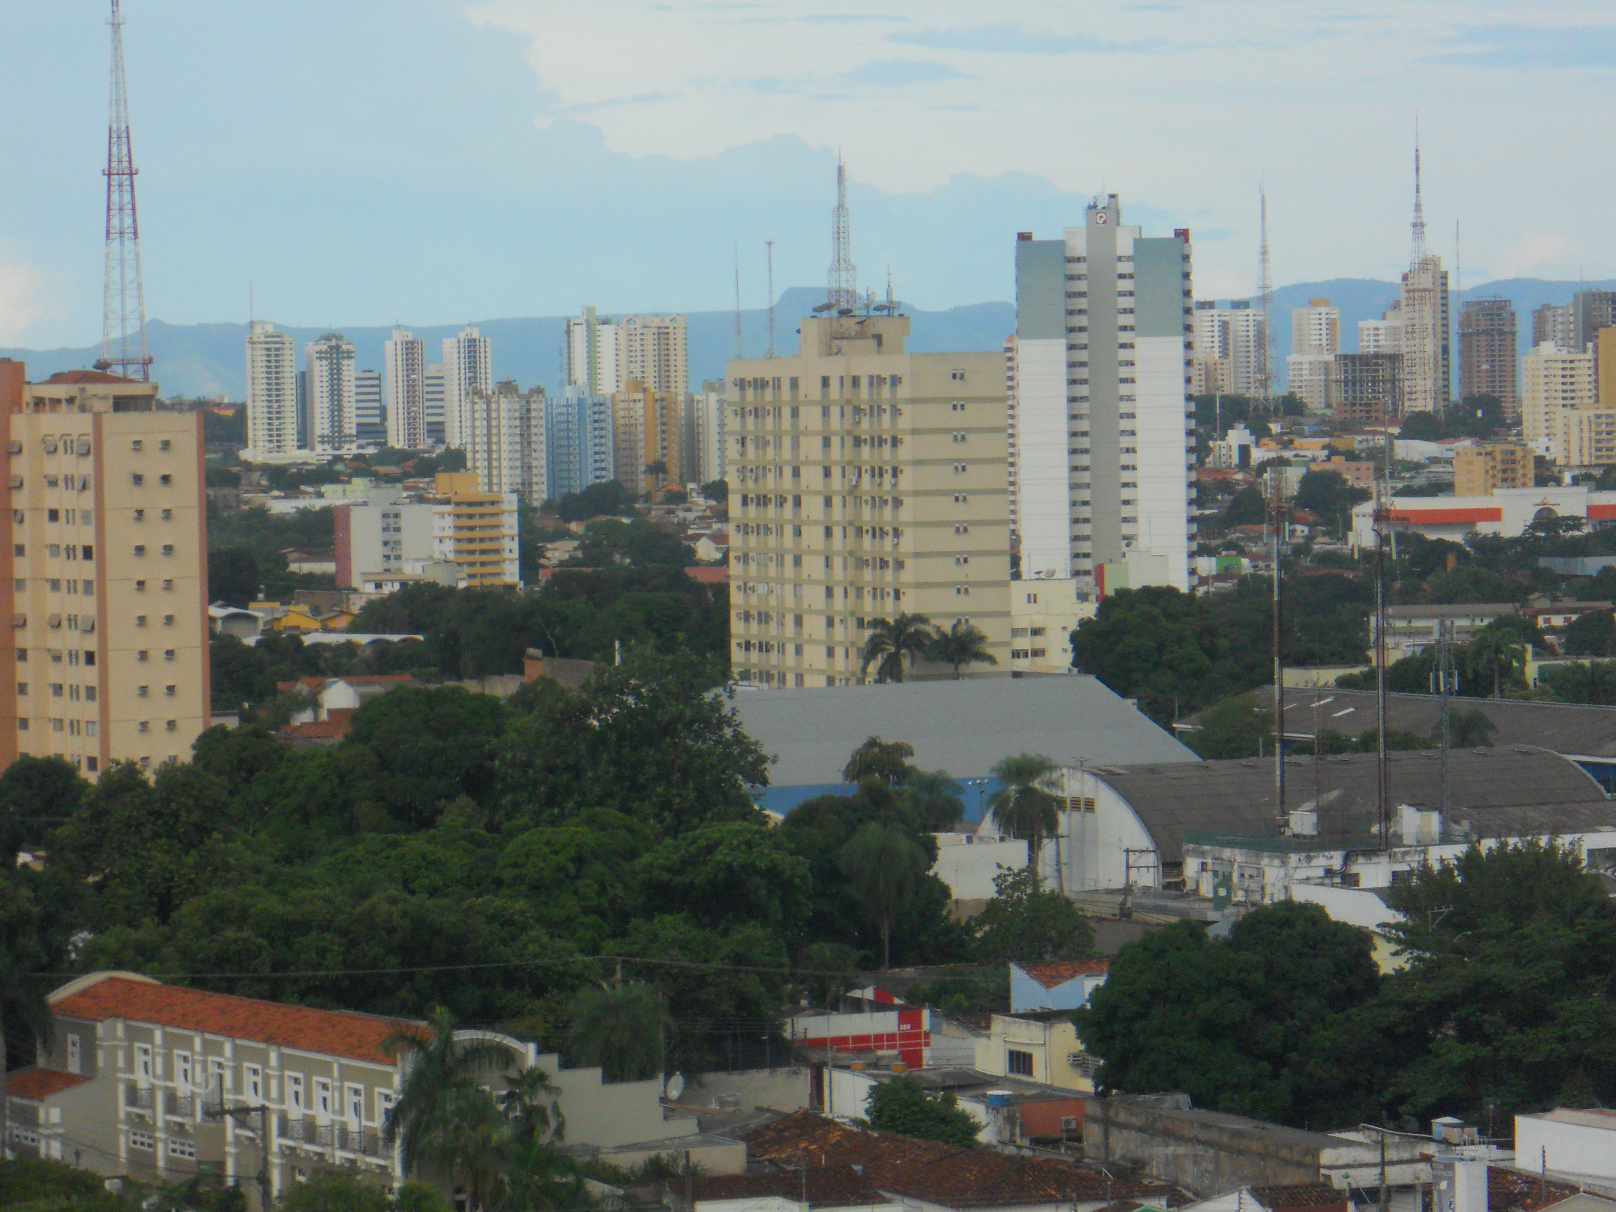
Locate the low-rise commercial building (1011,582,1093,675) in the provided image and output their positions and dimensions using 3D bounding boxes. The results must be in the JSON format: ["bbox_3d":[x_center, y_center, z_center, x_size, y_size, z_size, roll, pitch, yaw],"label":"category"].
[{"bbox_3d":[33.500,2.715,883.356,12.500,12.970,11.000,-1,2,13],"label":"low-rise commercial building"}]

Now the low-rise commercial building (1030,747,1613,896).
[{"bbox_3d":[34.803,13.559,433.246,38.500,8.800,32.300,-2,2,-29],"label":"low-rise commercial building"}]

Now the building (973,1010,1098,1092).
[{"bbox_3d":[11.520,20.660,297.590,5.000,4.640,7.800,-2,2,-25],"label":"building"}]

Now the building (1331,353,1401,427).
[{"bbox_3d":[245.479,-94.204,2858.944,24.260,32.120,18.210,0,2,30],"label":"building"}]

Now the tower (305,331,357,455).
[{"bbox_3d":[-257.754,-115.580,3530.000,22.500,65.461,18.000,-2,2,-24],"label":"tower"}]

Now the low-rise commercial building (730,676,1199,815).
[{"bbox_3d":[3.915,14.443,536.331,44.000,15.790,39.770,-2,2,-24],"label":"low-rise commercial building"}]

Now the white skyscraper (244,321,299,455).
[{"bbox_3d":[-279.590,-112.620,3409.570,26.000,70.470,20.000,-2,2,-13],"label":"white skyscraper"}]

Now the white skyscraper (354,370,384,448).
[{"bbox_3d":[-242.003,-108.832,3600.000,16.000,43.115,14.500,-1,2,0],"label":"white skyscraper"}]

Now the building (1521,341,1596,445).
[{"bbox_3d":[296.024,-83.573,2577.742,22.890,41.590,17.840,-2,2,-24],"label":"building"}]

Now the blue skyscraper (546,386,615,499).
[{"bbox_3d":[-82.144,-58.504,2362.379,18.330,42.180,16.960,1,3,40],"label":"blue skyscraper"}]

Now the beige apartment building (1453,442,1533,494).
[{"bbox_3d":[216.275,-42.081,2060.000,18.000,17.708,18.000,-2,2,-27],"label":"beige apartment building"}]

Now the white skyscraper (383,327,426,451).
[{"bbox_3d":[-215.951,-116.281,3510.000,16.500,64.412,17.000,-2,2,-24],"label":"white skyscraper"}]

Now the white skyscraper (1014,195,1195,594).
[{"bbox_3d":[51.310,-35.110,1125.560,29.500,71.320,18.000,-1,2,6],"label":"white skyscraper"}]

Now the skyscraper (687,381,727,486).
[{"bbox_3d":[-34.130,-63.790,2436.930,22.000,40.480,17.000,-2,2,-12],"label":"skyscraper"}]

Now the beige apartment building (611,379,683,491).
[{"bbox_3d":[-57.858,-60.344,2340.000,15.500,41.586,18.000,-2,2,-38],"label":"beige apartment building"}]

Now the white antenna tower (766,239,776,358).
[{"bbox_3d":[-3.690,-29.980,640.000,0.800,12.000,0.800,-2,2,-26],"label":"white antenna tower"}]

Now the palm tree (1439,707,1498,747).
[{"bbox_3d":[57.031,14.583,565.197,5.200,11.380,5.200,-1,2,0],"label":"palm tree"}]

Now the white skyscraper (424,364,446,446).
[{"bbox_3d":[-205.146,-110.570,3600.000,15.000,45.202,14.000,-1,2,0],"label":"white skyscraper"}]

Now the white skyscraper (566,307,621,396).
[{"bbox_3d":[-118.160,-125.830,3608.730,27.000,79.470,18.000,-1,2,9],"label":"white skyscraper"}]

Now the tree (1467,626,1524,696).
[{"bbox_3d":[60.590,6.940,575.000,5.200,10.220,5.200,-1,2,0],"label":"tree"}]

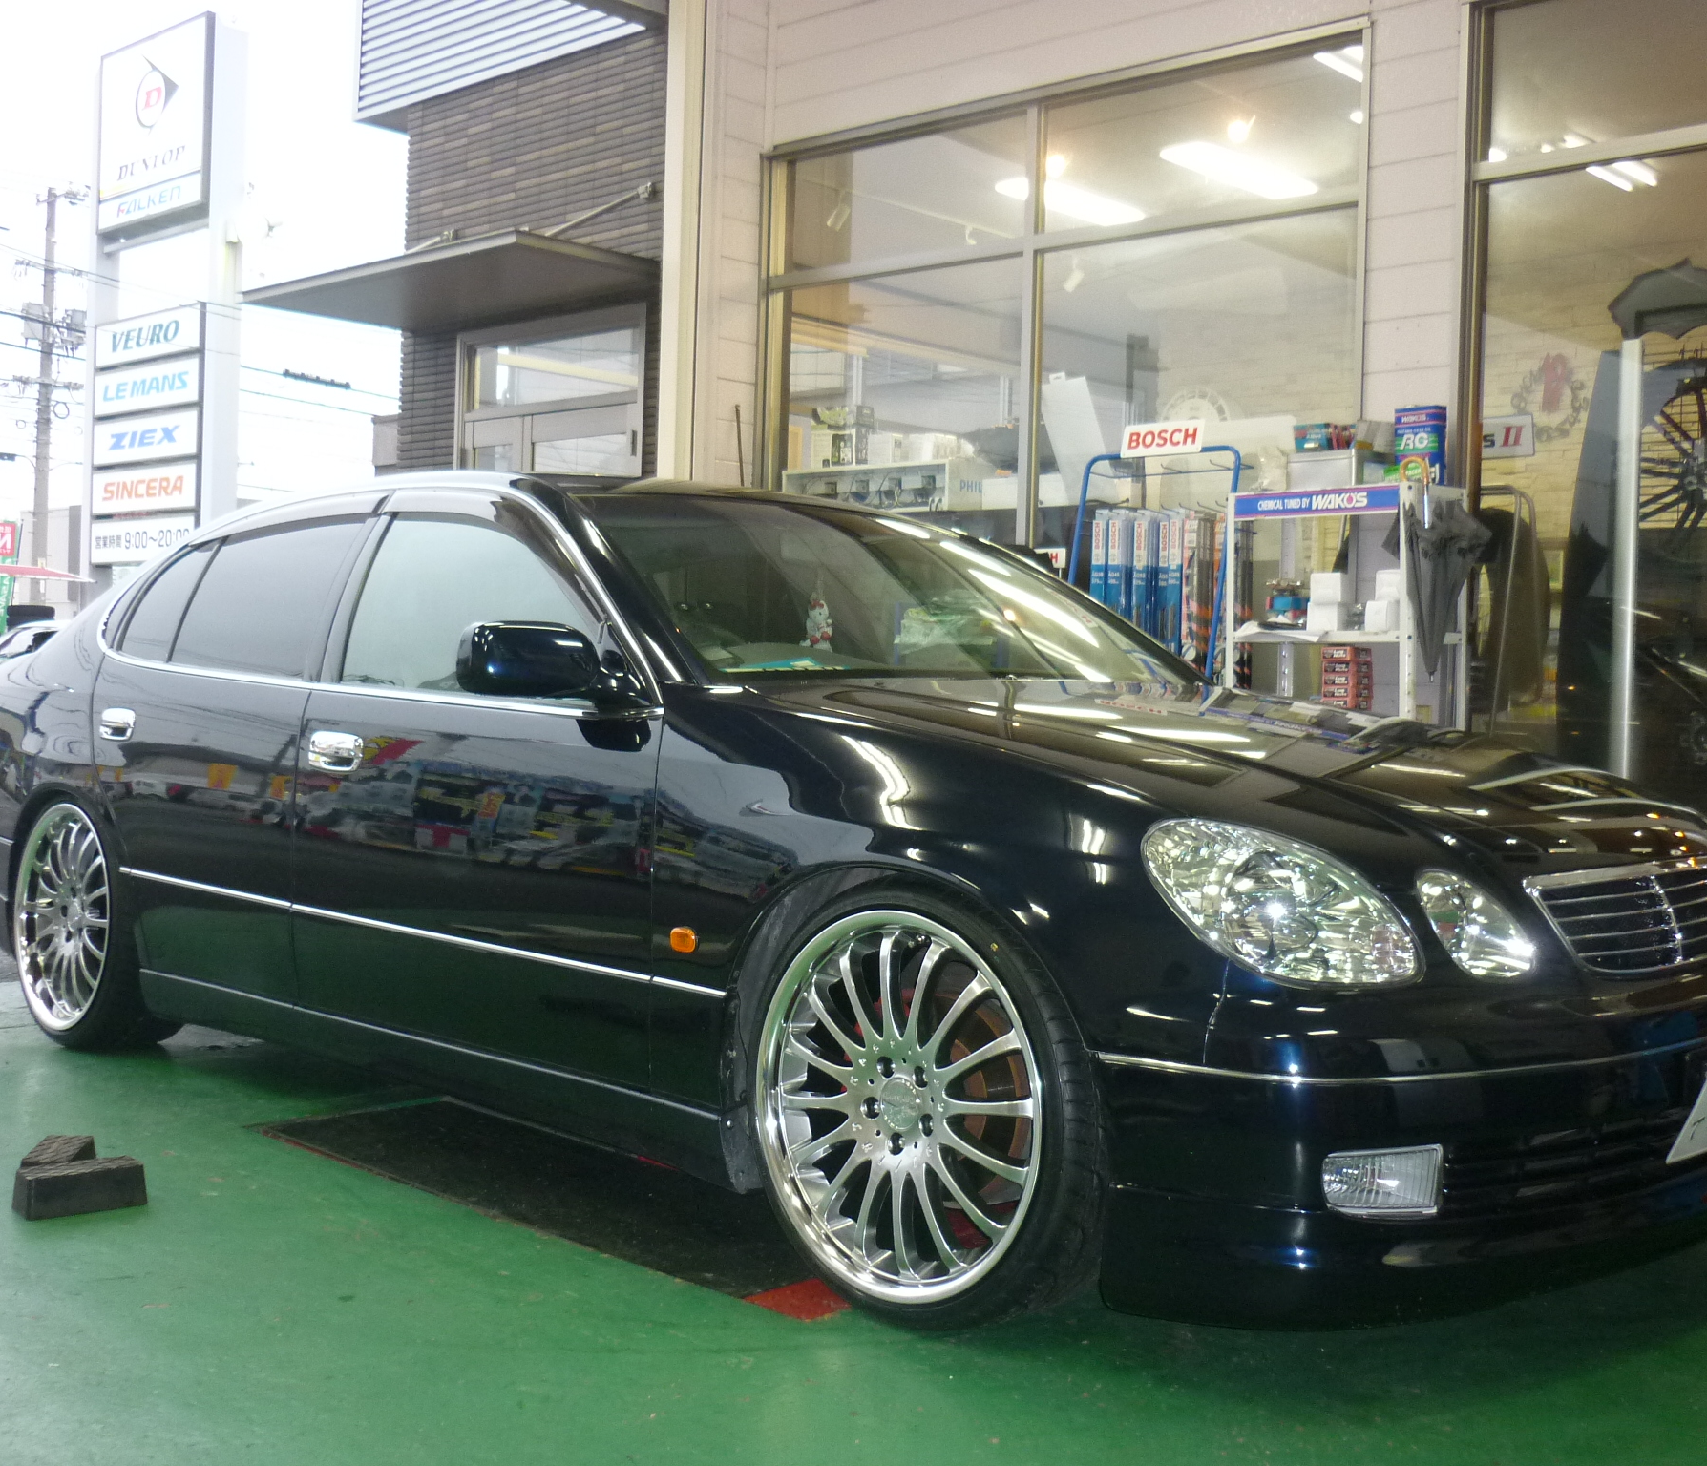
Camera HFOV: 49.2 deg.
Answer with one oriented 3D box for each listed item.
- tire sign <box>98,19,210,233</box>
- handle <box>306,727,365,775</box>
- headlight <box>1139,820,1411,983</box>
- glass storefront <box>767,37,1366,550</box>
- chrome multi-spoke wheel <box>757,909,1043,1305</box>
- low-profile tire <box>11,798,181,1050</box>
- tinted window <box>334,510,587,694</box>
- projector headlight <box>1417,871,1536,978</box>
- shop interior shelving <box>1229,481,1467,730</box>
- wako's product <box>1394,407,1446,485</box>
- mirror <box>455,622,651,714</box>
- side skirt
[{"bbox_3d":[-7.475,-6.500,20.076,2.187,1.960,0.220,2,0,41],"label":"tire sign"},{"bbox_3d":[-1.030,0.037,3.712,0.185,0.085,0.050,2,1,44],"label":"handle"},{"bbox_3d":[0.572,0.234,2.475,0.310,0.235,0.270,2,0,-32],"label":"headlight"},{"bbox_3d":[0.542,-0.790,5.785,2.170,2.300,0.100,2,0,38],"label":"glass storefront"},{"bbox_3d":[0.127,0.536,2.761,0.557,0.557,0.225,2,0,44],"label":"chrome multi-spoke wheel"},{"bbox_3d":[-1.873,0.455,4.714,0.655,0.655,0.250,2,0,44],"label":"low-profile tire"},{"bbox_3d":[-0.709,-0.260,3.636,0.920,0.410,0.070,2,-21,44],"label":"tinted window"},{"bbox_3d":[0.836,0.264,2.524,0.185,0.155,0.150,1,0,-38],"label":"projector headlight"},{"bbox_3d":[1.234,0.143,4.700,0.460,1.460,0.360,2,0,38],"label":"shop interior shelving"},{"bbox_3d":[1.411,-0.702,4.623,0.110,0.200,0.065,2,0,38],"label":"wako's product"},{"bbox_3d":[-0.520,-0.119,3.219,0.200,0.155,0.230,2,0,44],"label":"mirror"},{"bbox_3d":[-0.891,0.623,3.619,2.060,0.110,0.080,2,1,44],"label":"side skirt"}]

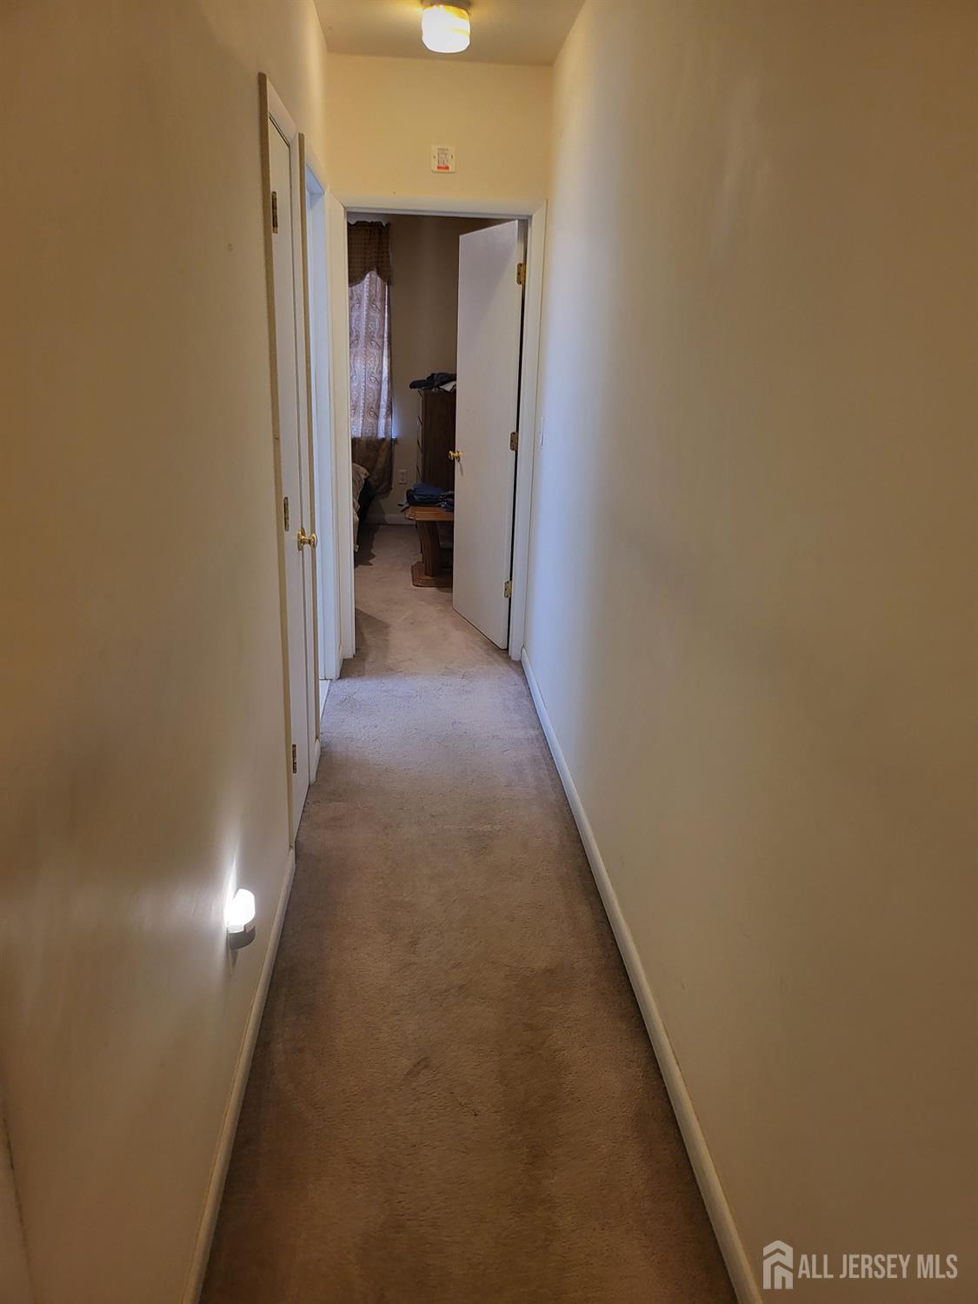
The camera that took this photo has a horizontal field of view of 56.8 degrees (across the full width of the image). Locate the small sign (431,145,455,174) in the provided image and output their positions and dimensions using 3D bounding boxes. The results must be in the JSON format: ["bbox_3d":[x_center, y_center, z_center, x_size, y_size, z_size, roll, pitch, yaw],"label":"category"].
[{"bbox_3d":[-0.190,-2.064,3.788,0.100,0.100,0.010,0,19,-5],"label":"small sign"}]

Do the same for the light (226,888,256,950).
[{"bbox_3d":[-0.480,0.520,1.766,0.049,0.095,0.062,0,19,-5],"label":"light"}]

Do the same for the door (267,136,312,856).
[{"bbox_3d":[-0.601,-0.408,2.672,0.040,2.010,0.460,0,19,-5],"label":"door"}]

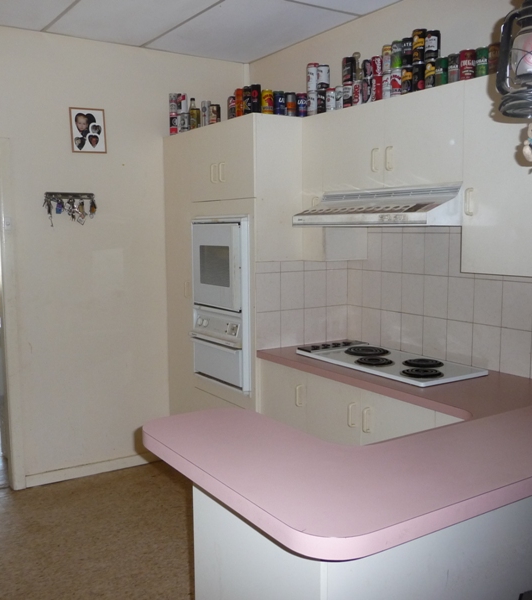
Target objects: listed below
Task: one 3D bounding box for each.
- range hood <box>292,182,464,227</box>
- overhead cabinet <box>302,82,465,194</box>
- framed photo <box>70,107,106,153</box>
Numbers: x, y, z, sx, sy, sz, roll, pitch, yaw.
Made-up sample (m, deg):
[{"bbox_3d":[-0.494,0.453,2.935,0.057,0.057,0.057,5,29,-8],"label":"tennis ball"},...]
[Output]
[{"bbox_3d":[0.594,-0.419,2.939,0.535,0.170,0.869,-5,8,-33],"label":"range hood"},{"bbox_3d":[0.617,-0.711,3.039,0.348,0.396,1.057,-5,8,-33],"label":"overhead cabinet"},{"bbox_3d":[-1.044,-1.000,3.821,0.209,0.255,0.018,-5,8,-33],"label":"framed photo"}]

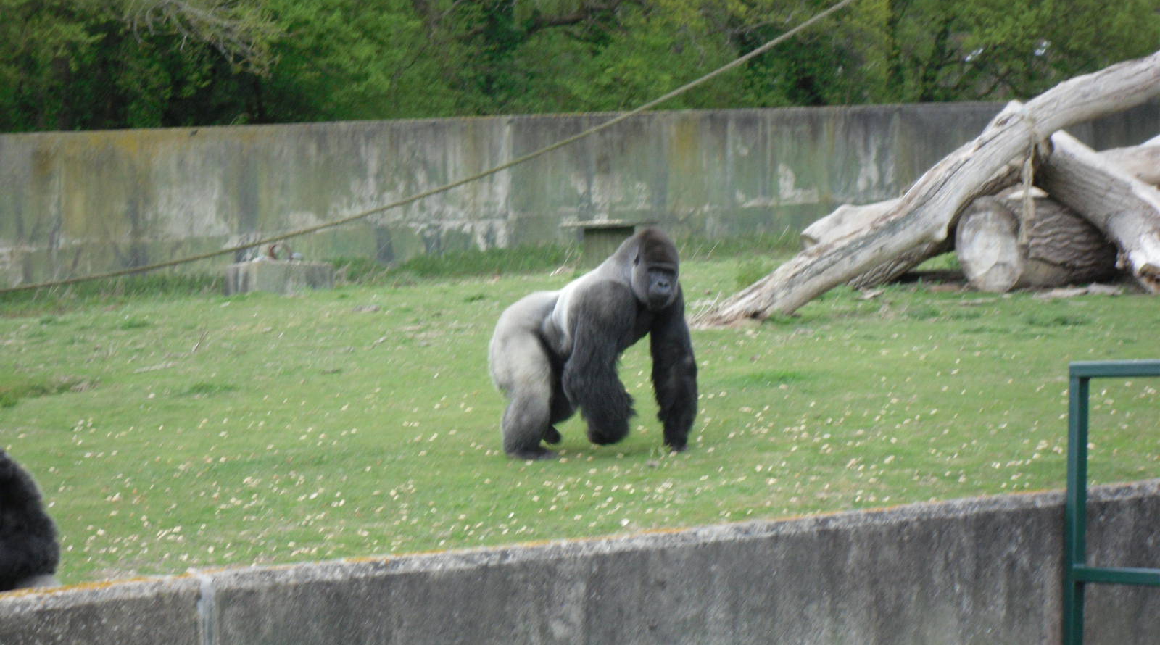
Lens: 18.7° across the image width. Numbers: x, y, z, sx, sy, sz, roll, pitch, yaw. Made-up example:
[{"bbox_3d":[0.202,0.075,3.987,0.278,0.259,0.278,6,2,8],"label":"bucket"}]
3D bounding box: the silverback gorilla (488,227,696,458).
[{"bbox_3d":[0.070,0.100,19.900,1.200,1.280,0.740,3,6,34],"label":"silverback gorilla"}]

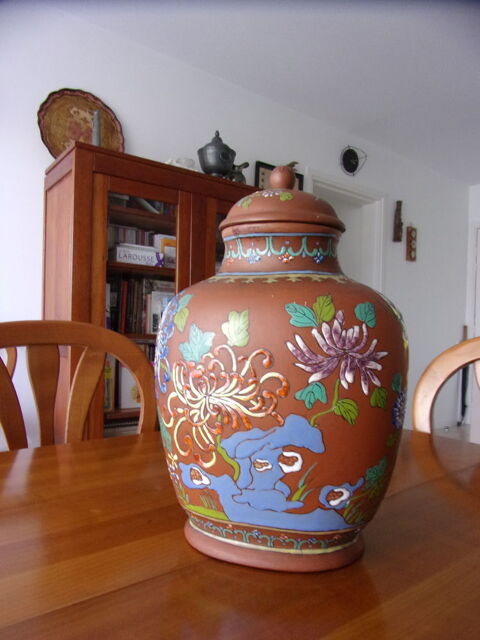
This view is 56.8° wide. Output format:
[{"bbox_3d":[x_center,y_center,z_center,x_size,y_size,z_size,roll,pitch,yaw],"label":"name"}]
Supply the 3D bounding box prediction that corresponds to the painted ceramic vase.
[{"bbox_3d":[0.049,0.031,0.569,0.311,0.456,0.311,1,0,0],"label":"painted ceramic vase"}]

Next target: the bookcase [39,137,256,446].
[{"bbox_3d":[-0.332,0.159,2.241,1.132,1.693,0.474,1,0,-37],"label":"bookcase"}]

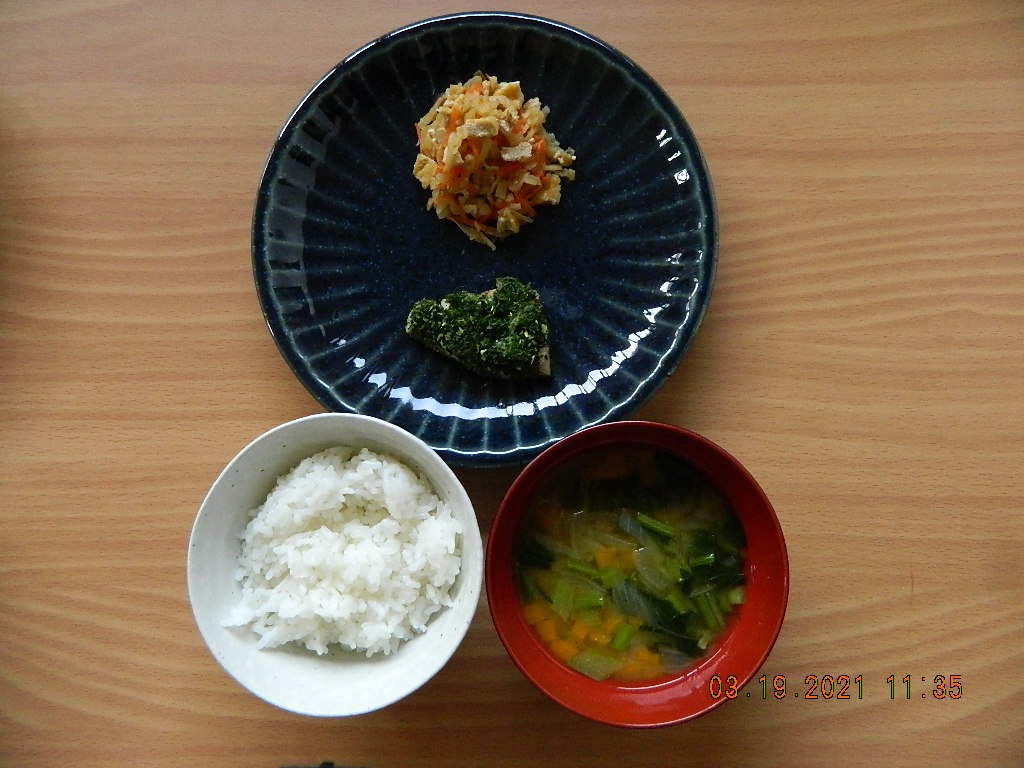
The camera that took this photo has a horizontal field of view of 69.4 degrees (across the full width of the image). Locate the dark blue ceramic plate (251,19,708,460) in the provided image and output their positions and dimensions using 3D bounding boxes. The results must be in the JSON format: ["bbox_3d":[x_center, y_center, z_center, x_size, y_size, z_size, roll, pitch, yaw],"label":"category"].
[{"bbox_3d":[-0.013,-0.069,0.360,0.219,0.029,0.219,0,84,2],"label":"dark blue ceramic plate"}]

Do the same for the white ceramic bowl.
[{"bbox_3d":[-0.071,0.075,0.330,0.120,0.062,0.120,0,84,2],"label":"white ceramic bowl"}]

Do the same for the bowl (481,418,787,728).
[{"bbox_3d":[0.050,0.076,0.322,0.118,0.067,0.118,0,84,2],"label":"bowl"}]

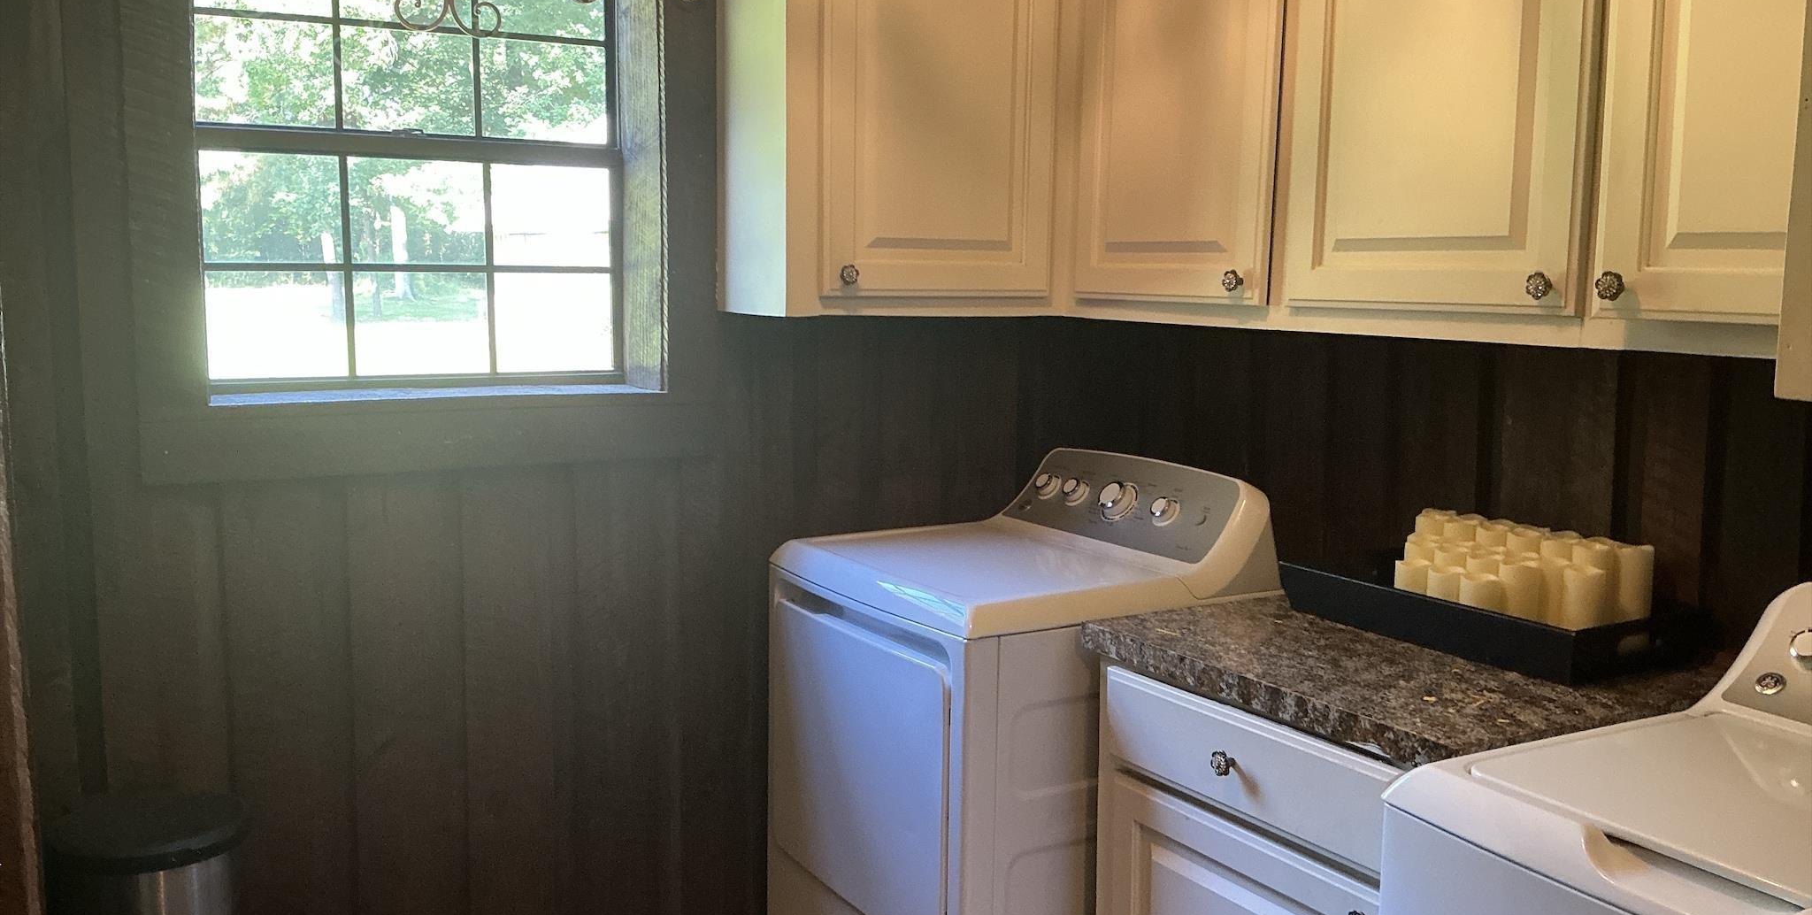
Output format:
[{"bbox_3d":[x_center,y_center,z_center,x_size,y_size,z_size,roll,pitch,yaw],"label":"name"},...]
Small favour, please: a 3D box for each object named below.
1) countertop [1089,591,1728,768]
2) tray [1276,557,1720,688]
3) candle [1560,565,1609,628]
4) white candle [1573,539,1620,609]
[{"bbox_3d":[0.721,0.292,2.056,0.640,0.040,0.740,-3,7,-29],"label":"countertop"},{"bbox_3d":[0.847,0.223,2.176,0.285,0.074,0.540,-3,7,-27],"label":"tray"},{"bbox_3d":[0.901,0.213,1.953,0.057,0.127,0.057,-3,7,-29],"label":"candle"},{"bbox_3d":[0.950,0.194,2.029,0.057,0.150,0.057,-3,7,-29],"label":"white candle"}]

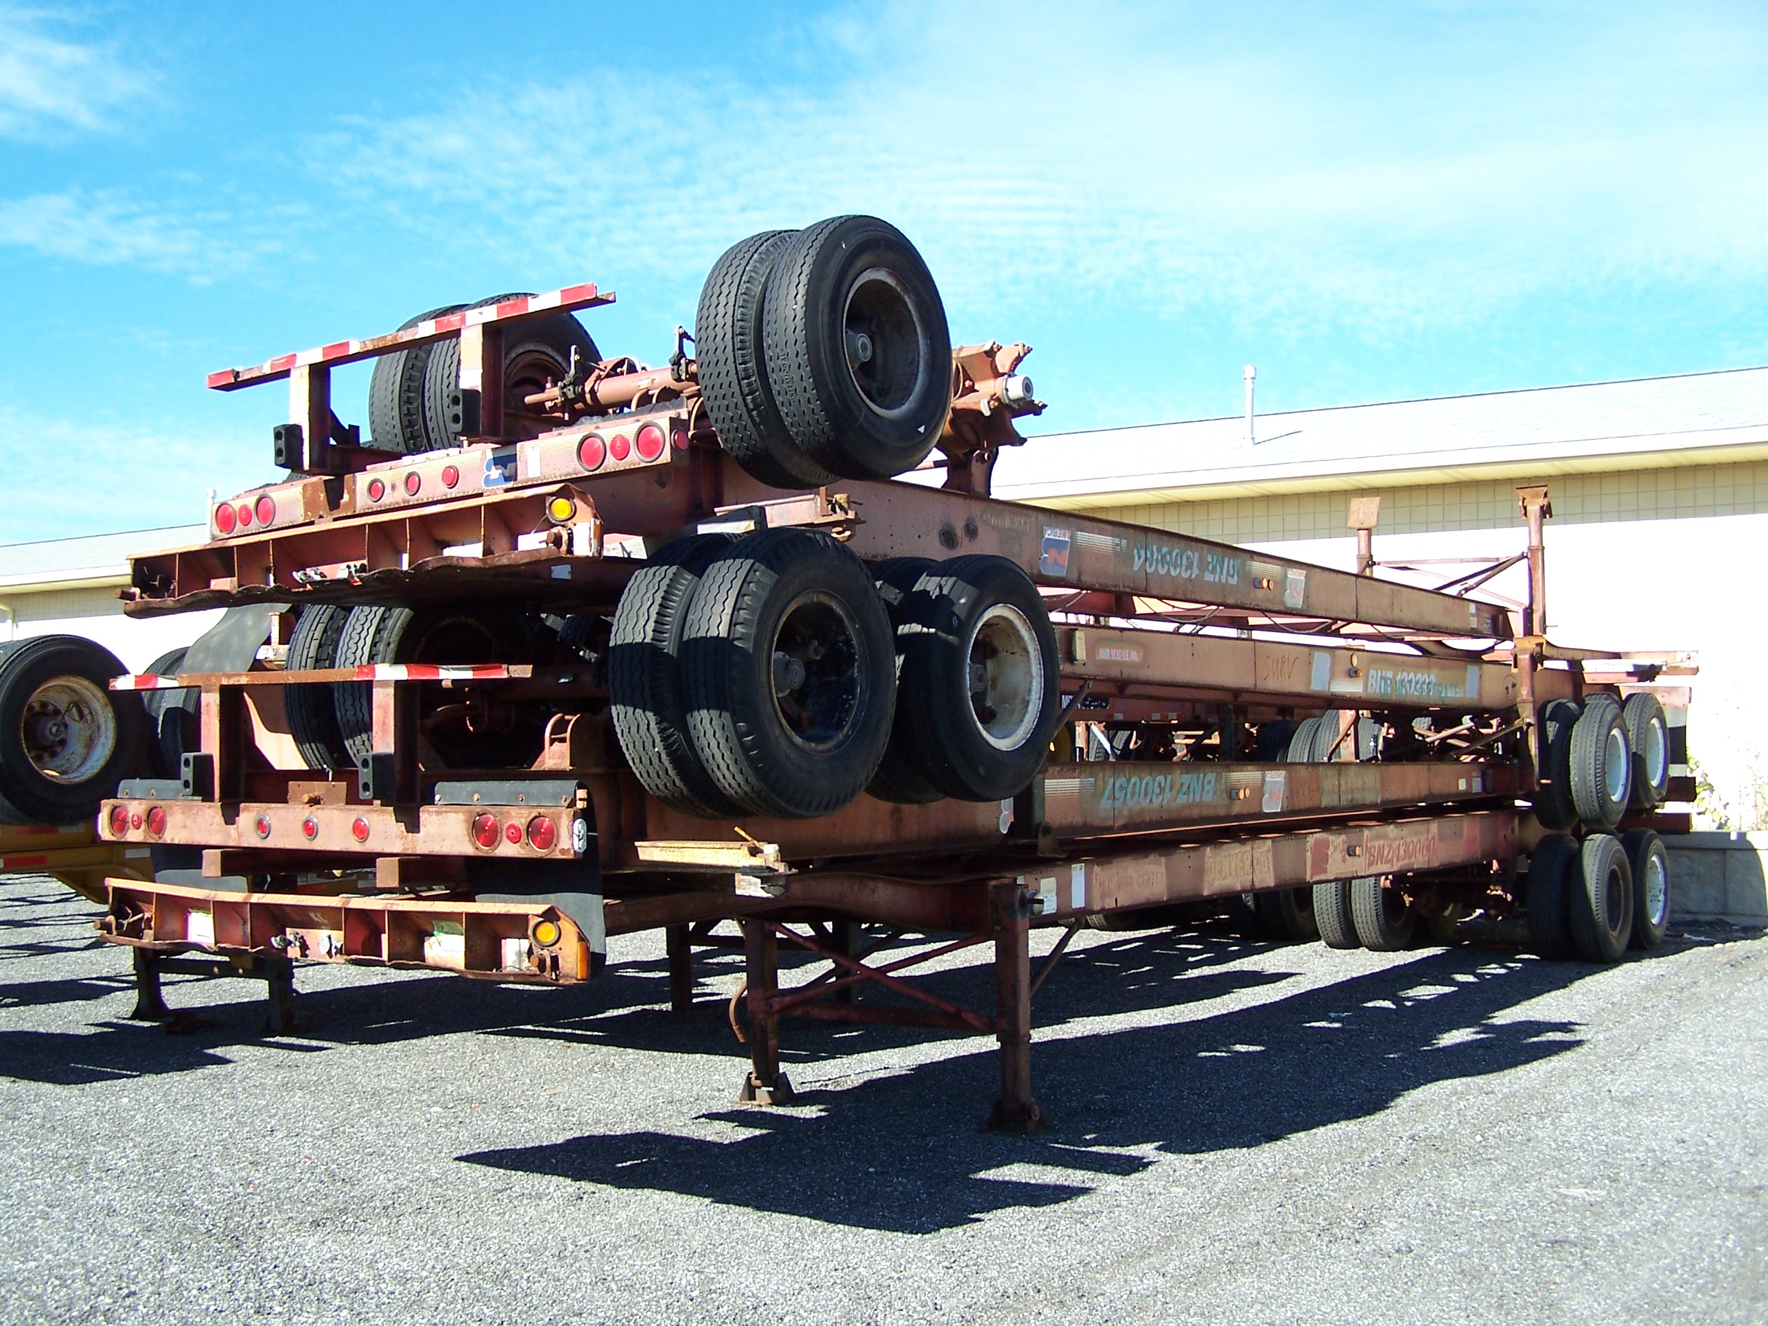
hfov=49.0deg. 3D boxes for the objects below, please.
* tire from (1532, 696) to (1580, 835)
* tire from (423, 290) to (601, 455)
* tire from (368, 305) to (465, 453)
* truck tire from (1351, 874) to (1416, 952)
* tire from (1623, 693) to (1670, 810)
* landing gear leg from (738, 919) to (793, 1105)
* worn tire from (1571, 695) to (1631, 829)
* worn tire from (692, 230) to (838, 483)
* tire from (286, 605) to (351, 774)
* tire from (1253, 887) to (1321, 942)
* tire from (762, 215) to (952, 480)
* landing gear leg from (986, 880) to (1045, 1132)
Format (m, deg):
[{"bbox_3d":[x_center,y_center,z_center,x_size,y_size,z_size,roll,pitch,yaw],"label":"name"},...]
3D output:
[{"bbox_3d":[5.482,0.834,15.742,0.265,1.033,1.033,-4,-4,36],"label":"tire"},{"bbox_3d":[-1.588,-1.112,8.585,0.265,1.026,1.026,-4,-4,34],"label":"tire"},{"bbox_3d":[-1.905,-1.131,8.990,0.270,1.030,1.030,-4,-4,33],"label":"tire"},{"bbox_3d":[4.332,1.970,16.782,0.270,1.030,1.030,-2,-3,35],"label":"truck tire"},{"bbox_3d":[6.467,0.764,16.561,0.265,1.016,1.016,-4,-4,36],"label":"tire"},{"bbox_3d":[-0.581,1.635,9.688,0.210,1.080,0.200,-2,-3,33],"label":"landing gear leg"},{"bbox_3d":[5.841,0.804,15.789,0.270,1.060,1.060,-2,-3,34],"label":"worn tire"},{"bbox_3d":[-0.359,-1.207,7.757,0.265,1.020,1.020,-4,-4,34],"label":"worn tire"},{"bbox_3d":[-2.055,0.100,8.180,0.270,1.030,1.030,-2,-3,33],"label":"tire"},{"bbox_3d":[3.664,2.015,17.611,0.270,1.030,1.030,-2,-3,33],"label":"tire"},{"bbox_3d":[-0.087,-1.228,7.574,0.265,1.023,1.023,-4,-4,34],"label":"tire"},{"bbox_3d":[0.624,1.605,9.151,0.225,1.150,0.210,-3,-4,35],"label":"landing gear leg"}]

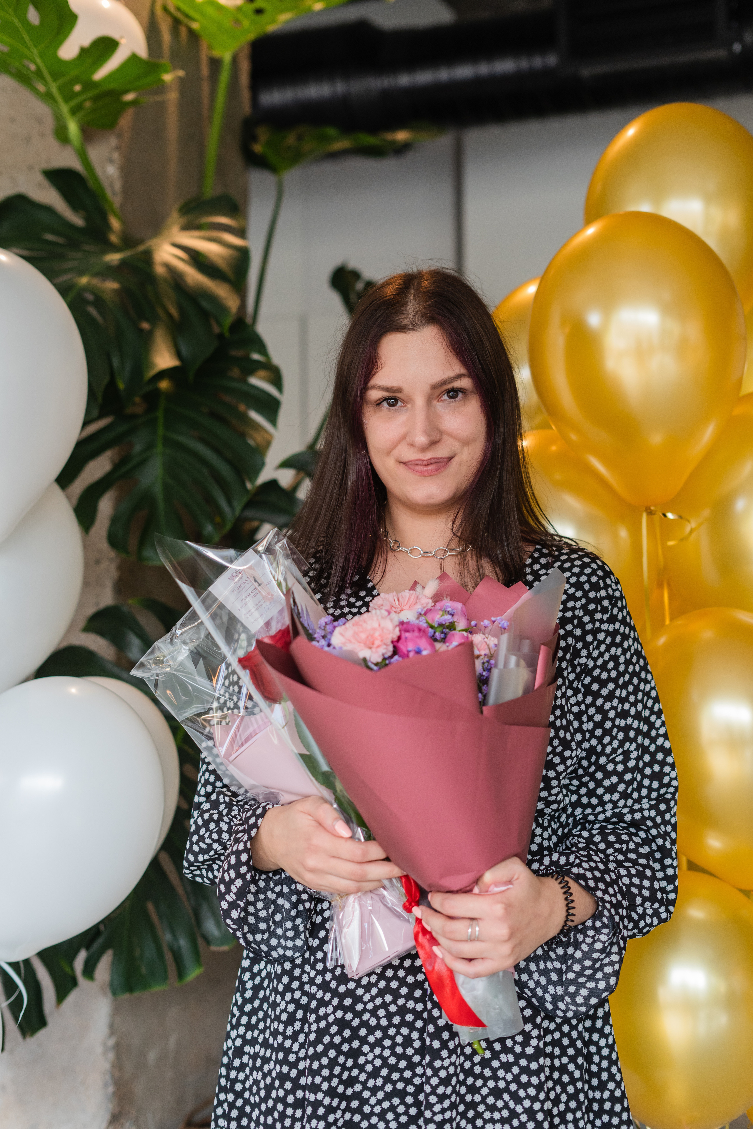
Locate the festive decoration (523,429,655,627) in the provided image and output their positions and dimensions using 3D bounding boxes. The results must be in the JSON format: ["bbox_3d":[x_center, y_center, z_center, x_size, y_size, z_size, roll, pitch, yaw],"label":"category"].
[{"bbox_3d":[0.240,0.001,2.020,0.260,0.345,0.260,-1,-4,0],"label":"festive decoration"}]

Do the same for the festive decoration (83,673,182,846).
[{"bbox_3d":[-0.398,0.310,2.130,0.255,0.325,0.255,6,-3,0],"label":"festive decoration"}]

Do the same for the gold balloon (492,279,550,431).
[{"bbox_3d":[0.265,-0.219,2.120,0.260,0.345,0.260,-1,-4,0],"label":"gold balloon"}]

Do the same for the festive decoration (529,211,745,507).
[{"bbox_3d":[0.314,-0.247,1.890,0.260,0.352,0.260,-3,-4,0],"label":"festive decoration"}]

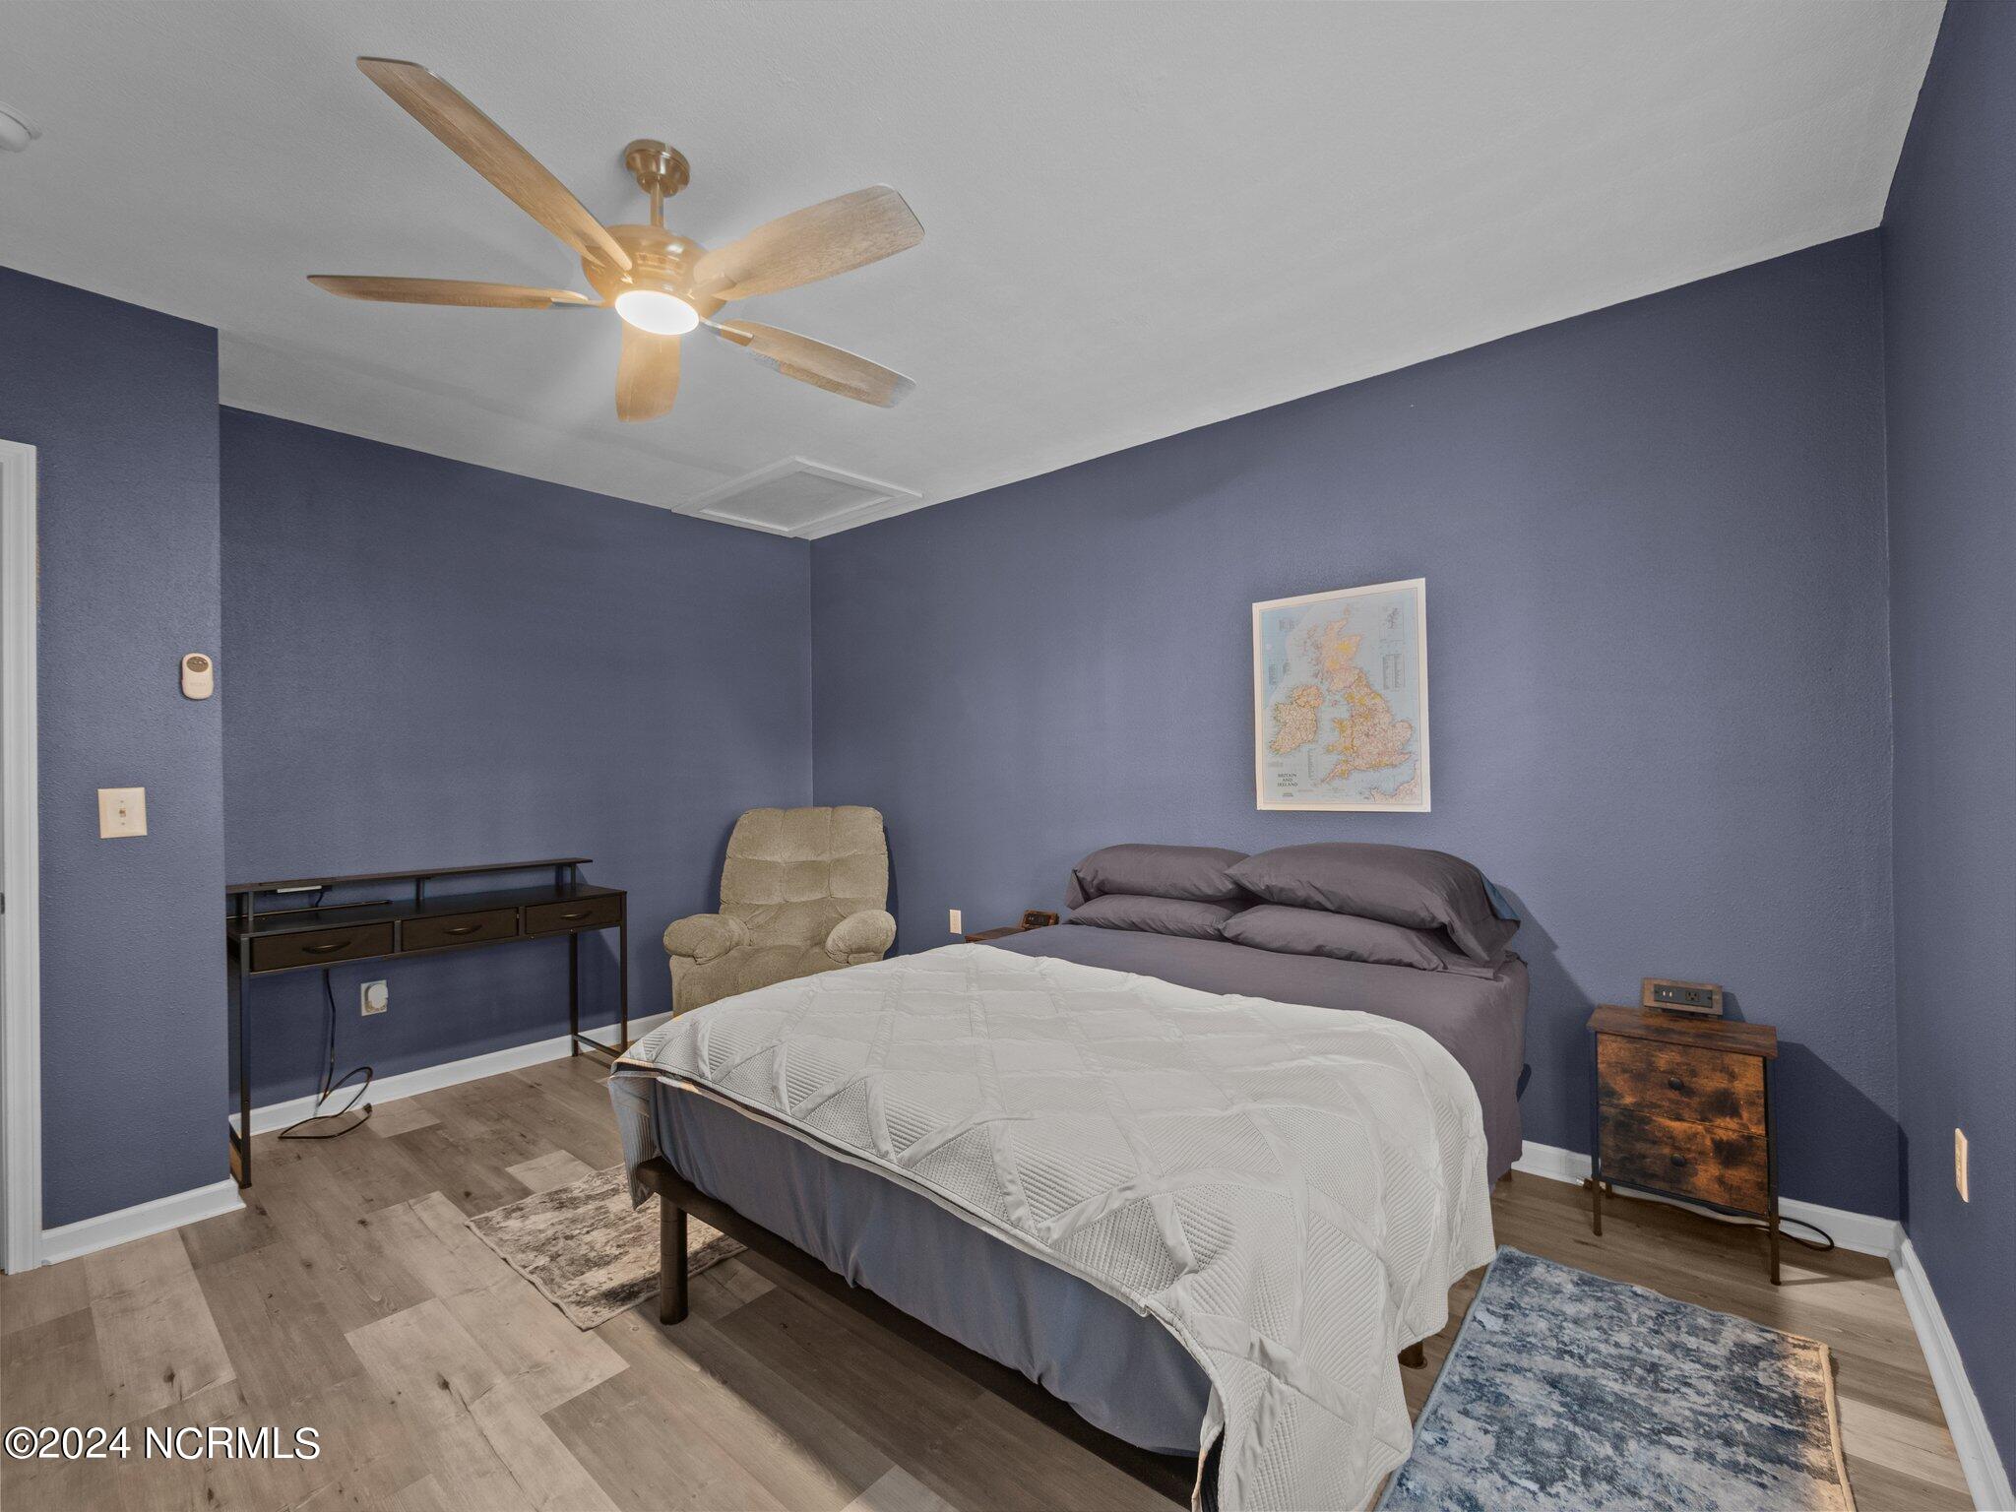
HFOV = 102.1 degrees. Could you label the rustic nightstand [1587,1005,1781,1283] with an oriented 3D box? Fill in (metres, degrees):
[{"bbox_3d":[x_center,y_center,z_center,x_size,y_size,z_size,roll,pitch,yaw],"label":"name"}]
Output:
[{"bbox_3d":[1.730,0.966,2.099,0.365,0.550,0.240,-1,0,40],"label":"rustic nightstand"}]

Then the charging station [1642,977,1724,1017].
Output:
[{"bbox_3d":[1.775,0.634,2.147,0.158,0.082,0.055,-1,0,40],"label":"charging station"}]

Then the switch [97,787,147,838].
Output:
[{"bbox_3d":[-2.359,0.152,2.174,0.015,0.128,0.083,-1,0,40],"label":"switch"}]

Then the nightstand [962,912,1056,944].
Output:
[{"bbox_3d":[0.045,1.022,3.388,0.365,0.550,0.250,-1,0,40],"label":"nightstand"}]

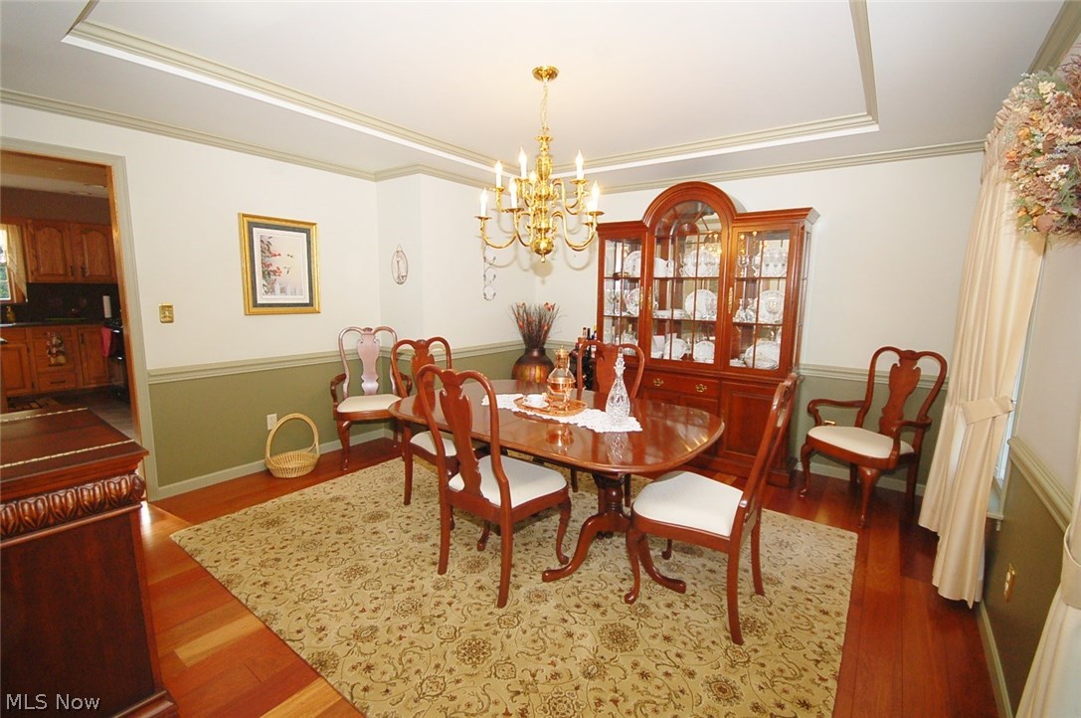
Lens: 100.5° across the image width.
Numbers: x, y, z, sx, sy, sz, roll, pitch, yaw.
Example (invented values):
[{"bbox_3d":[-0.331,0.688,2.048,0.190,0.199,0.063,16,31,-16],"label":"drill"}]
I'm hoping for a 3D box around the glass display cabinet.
[{"bbox_3d":[1.276,-0.286,3.821,1.700,2.220,0.450,9,12,37],"label":"glass display cabinet"}]

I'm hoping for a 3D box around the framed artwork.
[{"bbox_3d":[-1.917,-0.685,3.360,0.030,0.700,0.540,8,12,37],"label":"framed artwork"}]

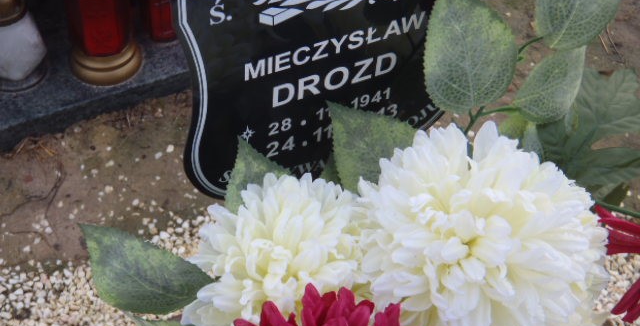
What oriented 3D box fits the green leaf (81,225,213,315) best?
[{"bbox_3d":[-0.119,0.073,0.730,0.100,0.025,0.060,18,57,9],"label":"green leaf"}]

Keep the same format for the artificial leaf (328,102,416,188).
[{"bbox_3d":[0.039,-0.006,0.690,0.088,0.020,0.060,42,79,14],"label":"artificial leaf"}]

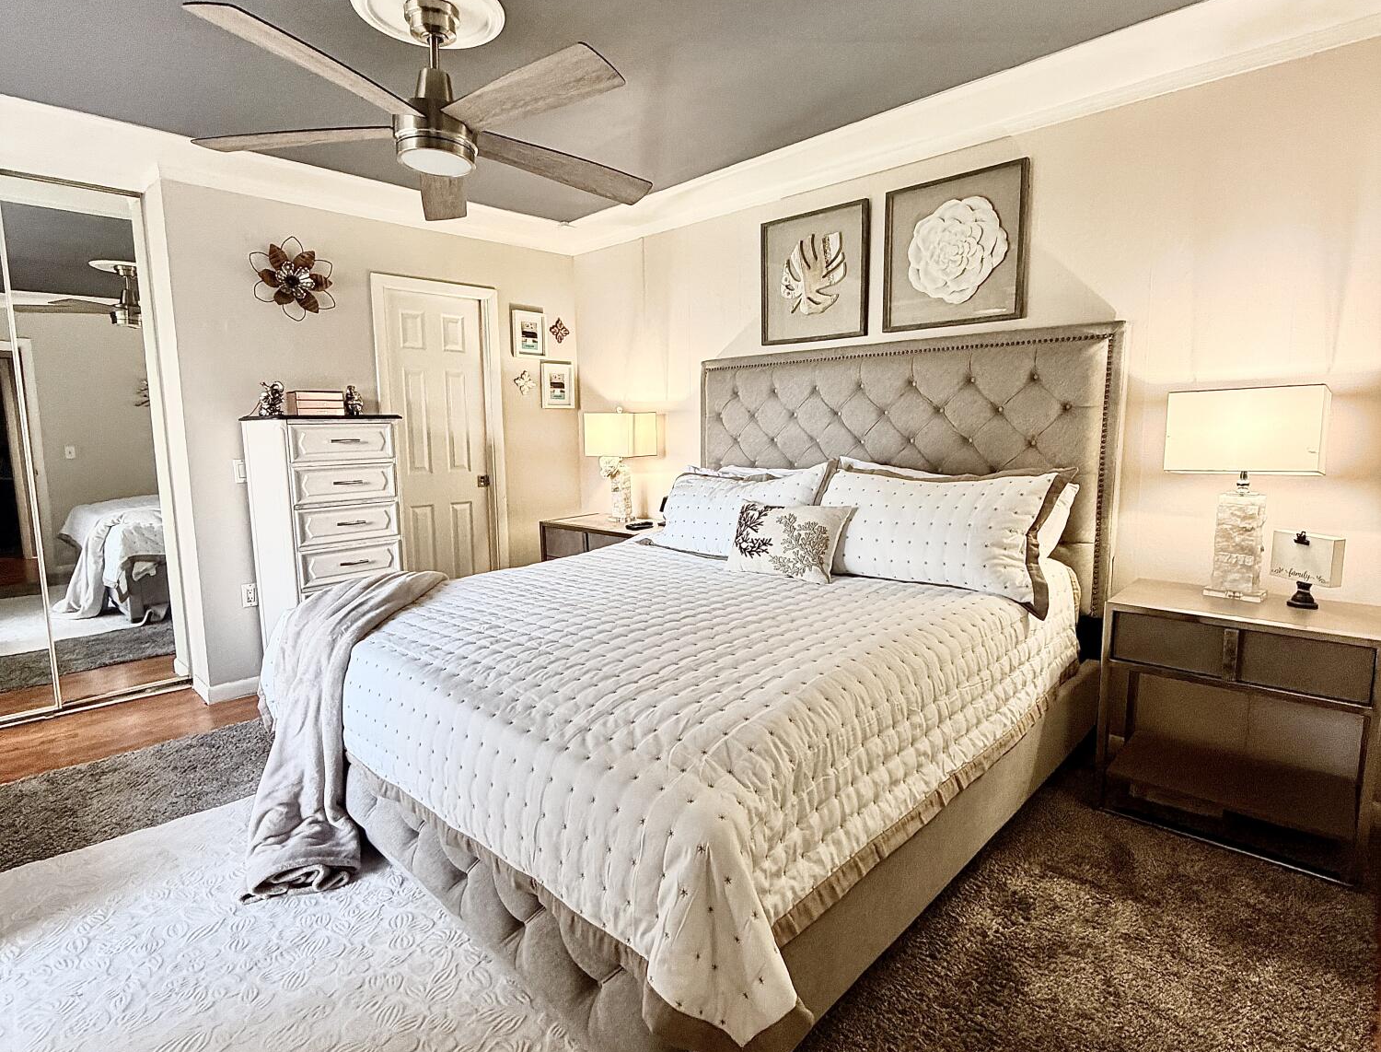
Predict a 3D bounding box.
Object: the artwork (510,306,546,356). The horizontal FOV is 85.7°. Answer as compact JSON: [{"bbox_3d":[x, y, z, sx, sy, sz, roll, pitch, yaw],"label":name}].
[{"bbox_3d":[-0.994,-1.195,4.653,0.035,0.290,0.250,6,11,42],"label":"artwork"}]

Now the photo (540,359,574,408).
[{"bbox_3d":[-0.852,-0.913,4.840,0.035,0.295,0.255,6,11,42],"label":"photo"}]

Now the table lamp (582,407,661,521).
[{"bbox_3d":[-0.420,-0.365,4.451,0.400,0.675,0.220,6,11,42],"label":"table lamp"}]

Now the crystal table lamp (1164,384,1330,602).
[{"bbox_3d":[1.728,-0.104,2.350,0.400,0.650,0.220,6,11,42],"label":"crystal table lamp"}]

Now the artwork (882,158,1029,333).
[{"bbox_3d":[1.117,-1.161,3.169,0.615,0.610,0.036,6,11,42],"label":"artwork"}]

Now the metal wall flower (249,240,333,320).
[{"bbox_3d":[-1.923,-1.194,3.617,0.070,0.385,0.380,6,11,42],"label":"metal wall flower"}]

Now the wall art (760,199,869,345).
[{"bbox_3d":[0.603,-1.214,3.642,0.610,0.610,0.036,6,11,42],"label":"wall art"}]

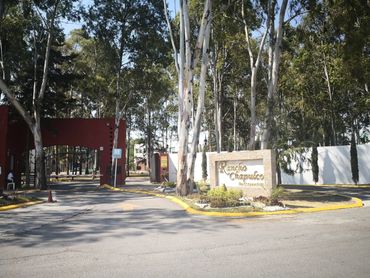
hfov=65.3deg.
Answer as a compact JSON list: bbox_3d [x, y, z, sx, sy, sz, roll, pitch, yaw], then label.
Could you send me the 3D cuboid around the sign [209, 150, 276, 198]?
[{"bbox_3d":[2.646,1.652,13.584,3.183,2.097,0.591,-5,-8,38],"label":"sign"}]

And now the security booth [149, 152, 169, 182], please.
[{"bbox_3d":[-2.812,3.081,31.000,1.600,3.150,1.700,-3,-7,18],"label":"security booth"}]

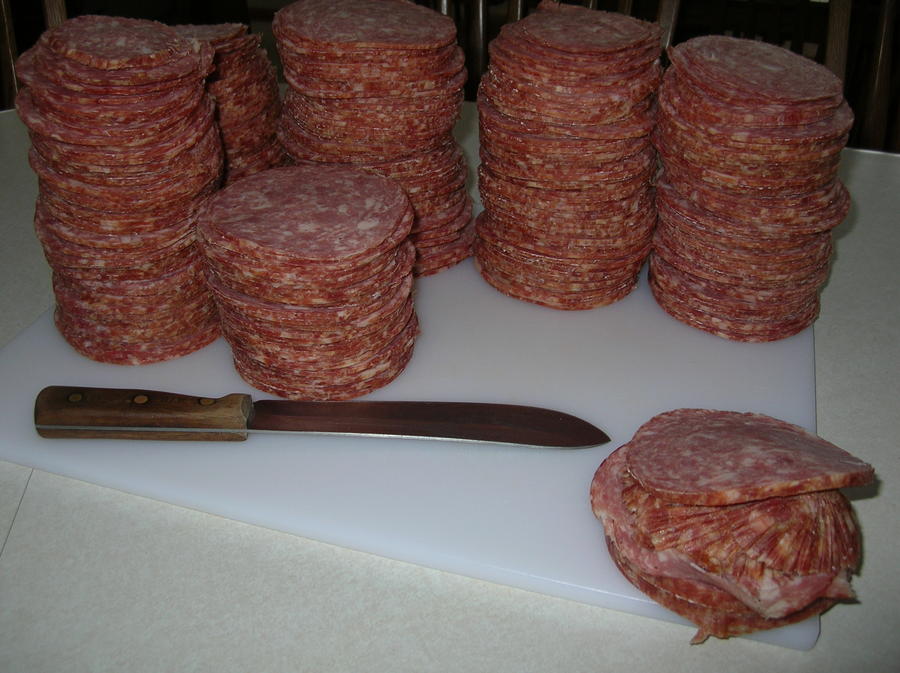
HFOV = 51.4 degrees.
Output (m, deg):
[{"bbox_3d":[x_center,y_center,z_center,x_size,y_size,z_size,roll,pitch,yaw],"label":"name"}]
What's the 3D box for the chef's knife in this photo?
[{"bbox_3d":[-0.073,0.046,0.536,0.326,0.020,0.037,2,34,2],"label":"chef's knife"}]

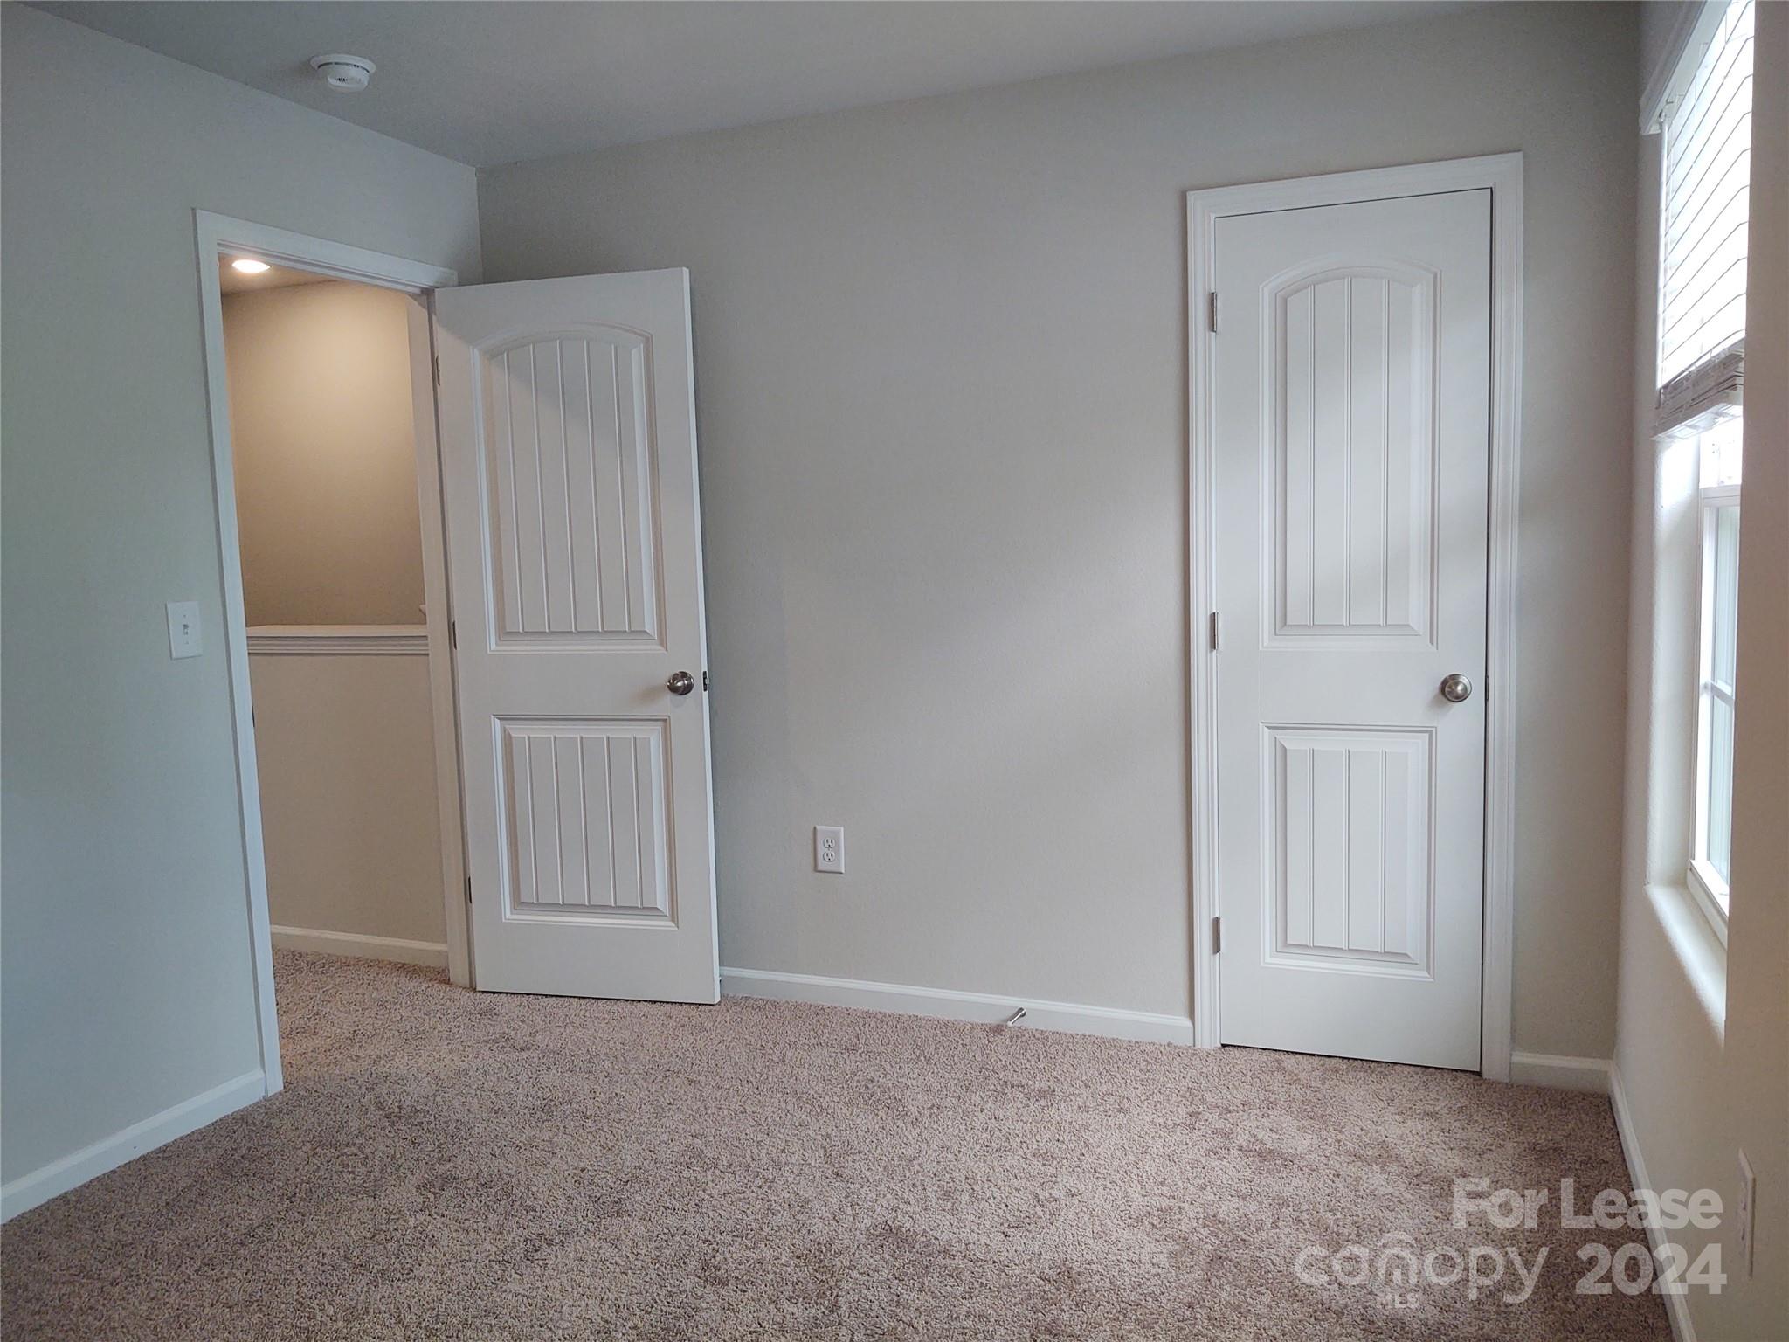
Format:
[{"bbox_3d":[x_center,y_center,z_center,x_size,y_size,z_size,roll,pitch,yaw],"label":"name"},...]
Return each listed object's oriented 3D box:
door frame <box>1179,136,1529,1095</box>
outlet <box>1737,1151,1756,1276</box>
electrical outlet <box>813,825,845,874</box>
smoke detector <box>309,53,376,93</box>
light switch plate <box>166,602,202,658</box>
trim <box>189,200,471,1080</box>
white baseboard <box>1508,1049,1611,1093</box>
[{"bbox_3d":[1.082,-0.094,3.326,0.734,2.111,0.050,1,6,22],"label":"door frame"},{"bbox_3d":[1.058,0.675,1.732,0.011,0.130,0.089,1,6,22],"label":"outlet"},{"bbox_3d":[-0.184,0.500,3.893,0.088,0.129,0.011,1,6,22],"label":"electrical outlet"},{"bbox_3d":[-1.260,-1.369,3.186,0.140,0.050,0.140,-2,6,0],"label":"smoke detector"},{"bbox_3d":[-1.616,-0.094,3.181,0.012,0.128,0.085,1,6,22],"label":"light switch plate"},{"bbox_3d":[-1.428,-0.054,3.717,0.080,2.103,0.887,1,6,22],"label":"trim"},{"bbox_3d":[1.549,0.927,3.230,0.223,0.077,0.018,1,6,22],"label":"white baseboard"}]

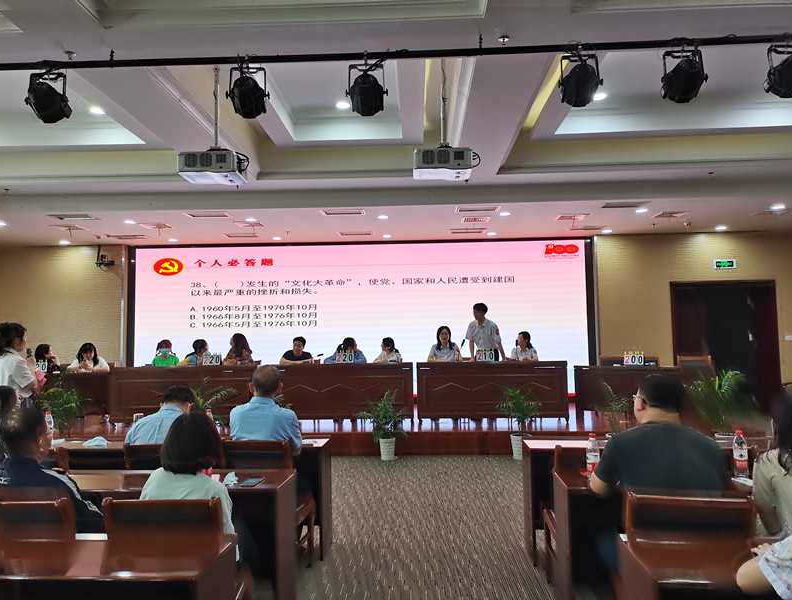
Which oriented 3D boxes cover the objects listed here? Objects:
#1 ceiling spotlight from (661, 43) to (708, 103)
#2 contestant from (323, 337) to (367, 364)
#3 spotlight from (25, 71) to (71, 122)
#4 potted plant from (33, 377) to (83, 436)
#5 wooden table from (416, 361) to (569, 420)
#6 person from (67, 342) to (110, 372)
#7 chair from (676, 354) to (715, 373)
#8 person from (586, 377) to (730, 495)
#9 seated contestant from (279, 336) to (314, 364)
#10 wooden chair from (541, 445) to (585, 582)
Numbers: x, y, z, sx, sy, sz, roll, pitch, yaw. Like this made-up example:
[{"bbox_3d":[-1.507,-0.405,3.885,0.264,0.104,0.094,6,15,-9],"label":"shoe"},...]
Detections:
[{"bbox_3d":[2.081,-1.612,4.341,0.340,0.400,0.340,-1,-4,4],"label":"ceiling spotlight"},{"bbox_3d":[-0.718,1.130,8.701,0.614,1.178,0.693,0,-4,-12],"label":"contestant"},{"bbox_3d":[-2.435,-1.419,4.211,0.270,0.340,0.290,-3,-4,27],"label":"spotlight"},{"bbox_3d":[-4.199,1.504,7.499,0.540,0.980,0.540,-1,-3,2],"label":"potted plant"},{"bbox_3d":[1.294,1.257,8.246,1.980,0.807,0.594,-1,-4,3],"label":"wooden table"},{"bbox_3d":[-4.598,1.226,9.014,0.600,1.170,0.750,-1,-3,0],"label":"person"},{"bbox_3d":[4.063,1.197,8.152,0.500,0.860,0.550,-1,-3,2],"label":"chair"},{"bbox_3d":[1.057,0.948,2.527,0.515,1.277,0.693,-1,-4,-1],"label":"person"},{"bbox_3d":[-1.466,1.159,8.855,0.540,1.190,0.750,-1,-3,0],"label":"seated contestant"},{"bbox_3d":[1.114,1.254,3.462,0.440,0.880,0.490,-1,-4,2],"label":"wooden chair"}]

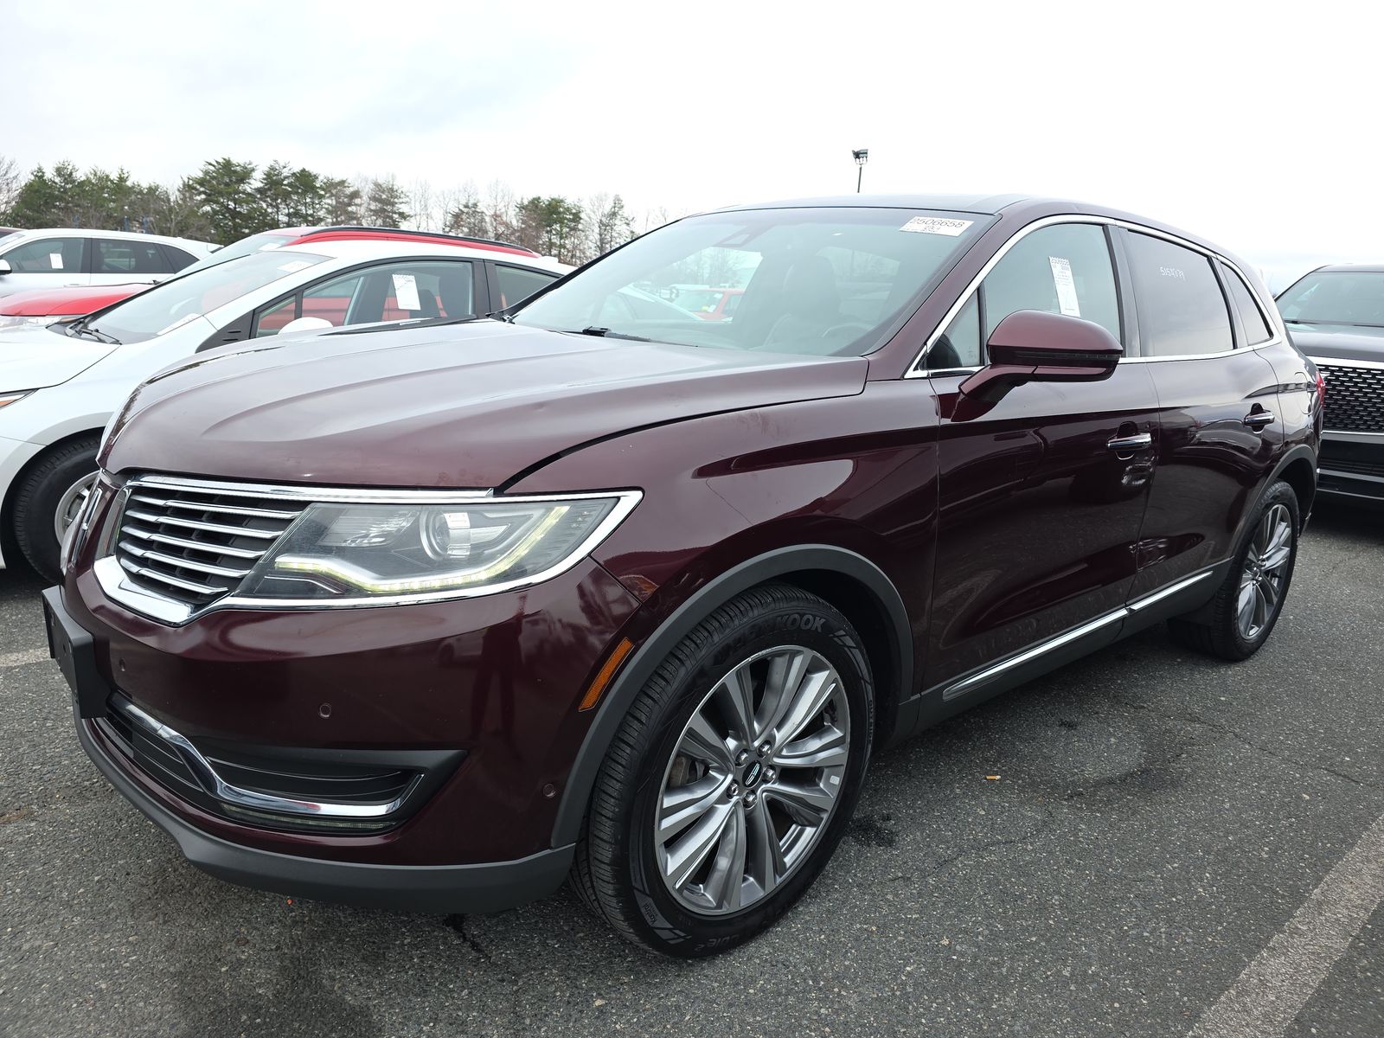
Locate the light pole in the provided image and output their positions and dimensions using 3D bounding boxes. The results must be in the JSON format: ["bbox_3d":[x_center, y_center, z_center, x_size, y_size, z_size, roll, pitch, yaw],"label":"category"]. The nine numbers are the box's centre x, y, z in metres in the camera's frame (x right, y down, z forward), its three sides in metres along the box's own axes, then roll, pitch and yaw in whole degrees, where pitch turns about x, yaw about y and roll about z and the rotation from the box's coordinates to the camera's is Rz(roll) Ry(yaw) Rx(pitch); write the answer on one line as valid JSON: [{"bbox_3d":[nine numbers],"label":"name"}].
[{"bbox_3d":[9.971,-16.712,56.939,0.950,11.600,0.900,5,13,9],"label":"light pole"}]

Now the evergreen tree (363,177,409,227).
[{"bbox_3d":[-32.733,-29.251,98.844,5.200,14.000,5.200,-1,13,-18],"label":"evergreen tree"}]

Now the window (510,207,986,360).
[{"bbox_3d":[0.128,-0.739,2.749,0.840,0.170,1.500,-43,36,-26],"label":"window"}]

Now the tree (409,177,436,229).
[{"bbox_3d":[-29.183,-29.421,99.905,3.800,14.100,3.800,-1,13,-16],"label":"tree"}]

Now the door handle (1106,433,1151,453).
[{"bbox_3d":[1.230,-0.218,2.595,0.245,0.040,0.050,-8,16,-40],"label":"door handle"}]

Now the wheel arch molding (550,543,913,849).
[{"bbox_3d":[0.131,0.267,1.770,0.920,0.450,0.130,-8,16,-40],"label":"wheel arch molding"}]

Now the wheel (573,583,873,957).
[{"bbox_3d":[0.068,0.480,1.893,0.740,0.740,0.250,-8,16,-40],"label":"wheel"}]

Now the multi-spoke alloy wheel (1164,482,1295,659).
[{"bbox_3d":[2.214,0.178,3.742,0.740,0.740,0.250,-8,16,-40],"label":"multi-spoke alloy wheel"}]

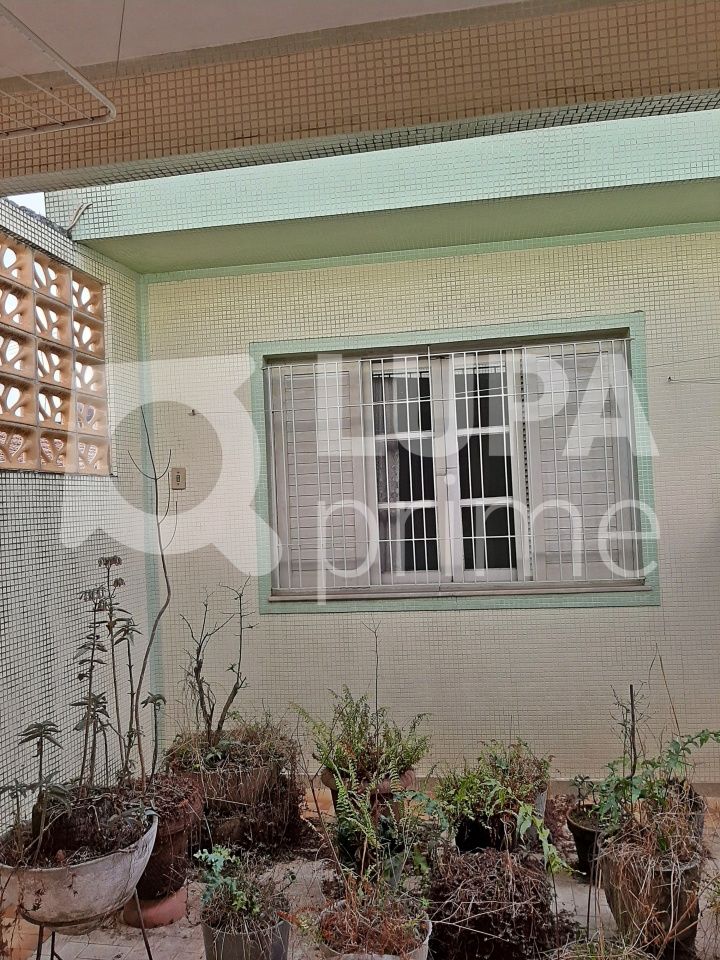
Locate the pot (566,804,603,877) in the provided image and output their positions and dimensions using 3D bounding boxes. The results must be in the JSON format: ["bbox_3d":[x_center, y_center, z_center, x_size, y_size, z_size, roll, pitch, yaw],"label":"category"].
[{"bbox_3d":[0.931,1.410,2.900,0.256,0.220,0.256,-3,-2,8],"label":"pot"}]

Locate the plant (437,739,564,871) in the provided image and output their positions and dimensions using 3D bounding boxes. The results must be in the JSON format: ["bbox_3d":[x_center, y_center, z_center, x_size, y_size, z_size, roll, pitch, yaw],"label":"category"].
[{"bbox_3d":[0.563,1.260,3.000,0.500,0.400,0.450,-3,-2,8],"label":"plant"}]

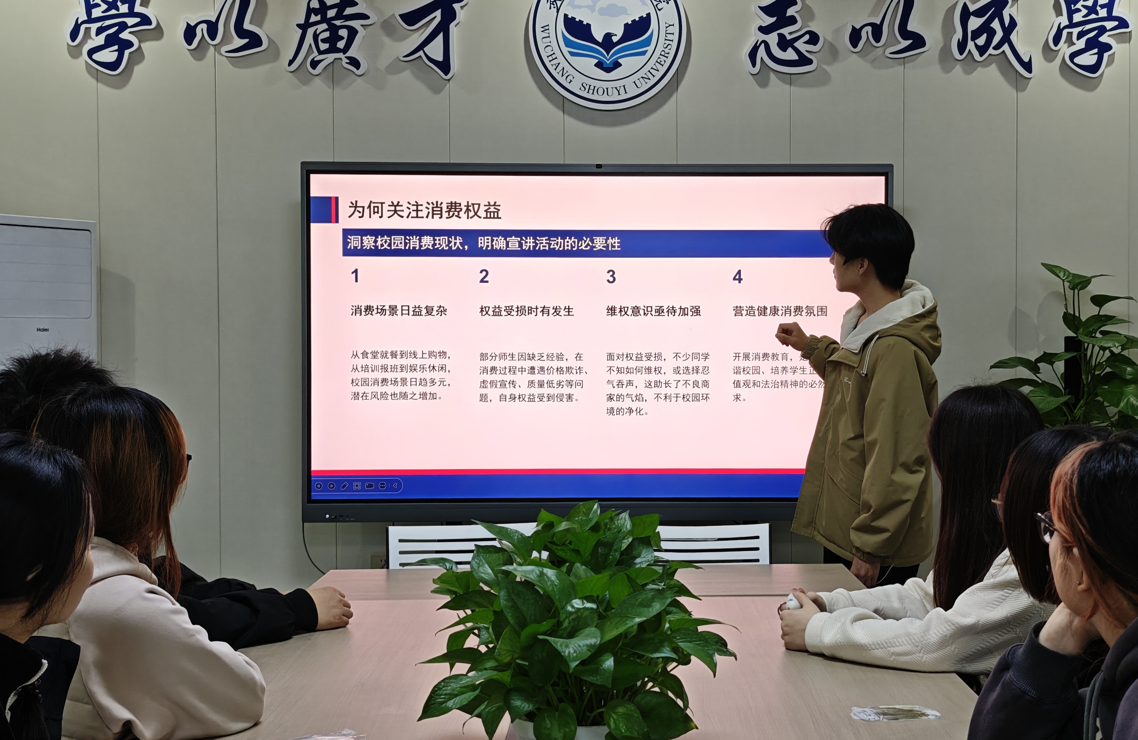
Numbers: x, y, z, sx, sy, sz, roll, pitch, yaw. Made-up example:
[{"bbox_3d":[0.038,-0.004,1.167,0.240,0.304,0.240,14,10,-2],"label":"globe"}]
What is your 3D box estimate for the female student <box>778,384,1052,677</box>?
[{"bbox_3d":[0.770,0.660,2.935,0.720,1.260,0.520,1,2,26],"label":"female student"}]

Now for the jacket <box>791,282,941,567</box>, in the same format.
[{"bbox_3d":[0.865,0.157,4.400,0.400,0.810,0.500,0,1,-18],"label":"jacket"}]

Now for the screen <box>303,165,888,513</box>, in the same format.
[{"bbox_3d":[0.095,-0.093,5.042,1.950,1.180,0.090,0,1,-1],"label":"screen"}]

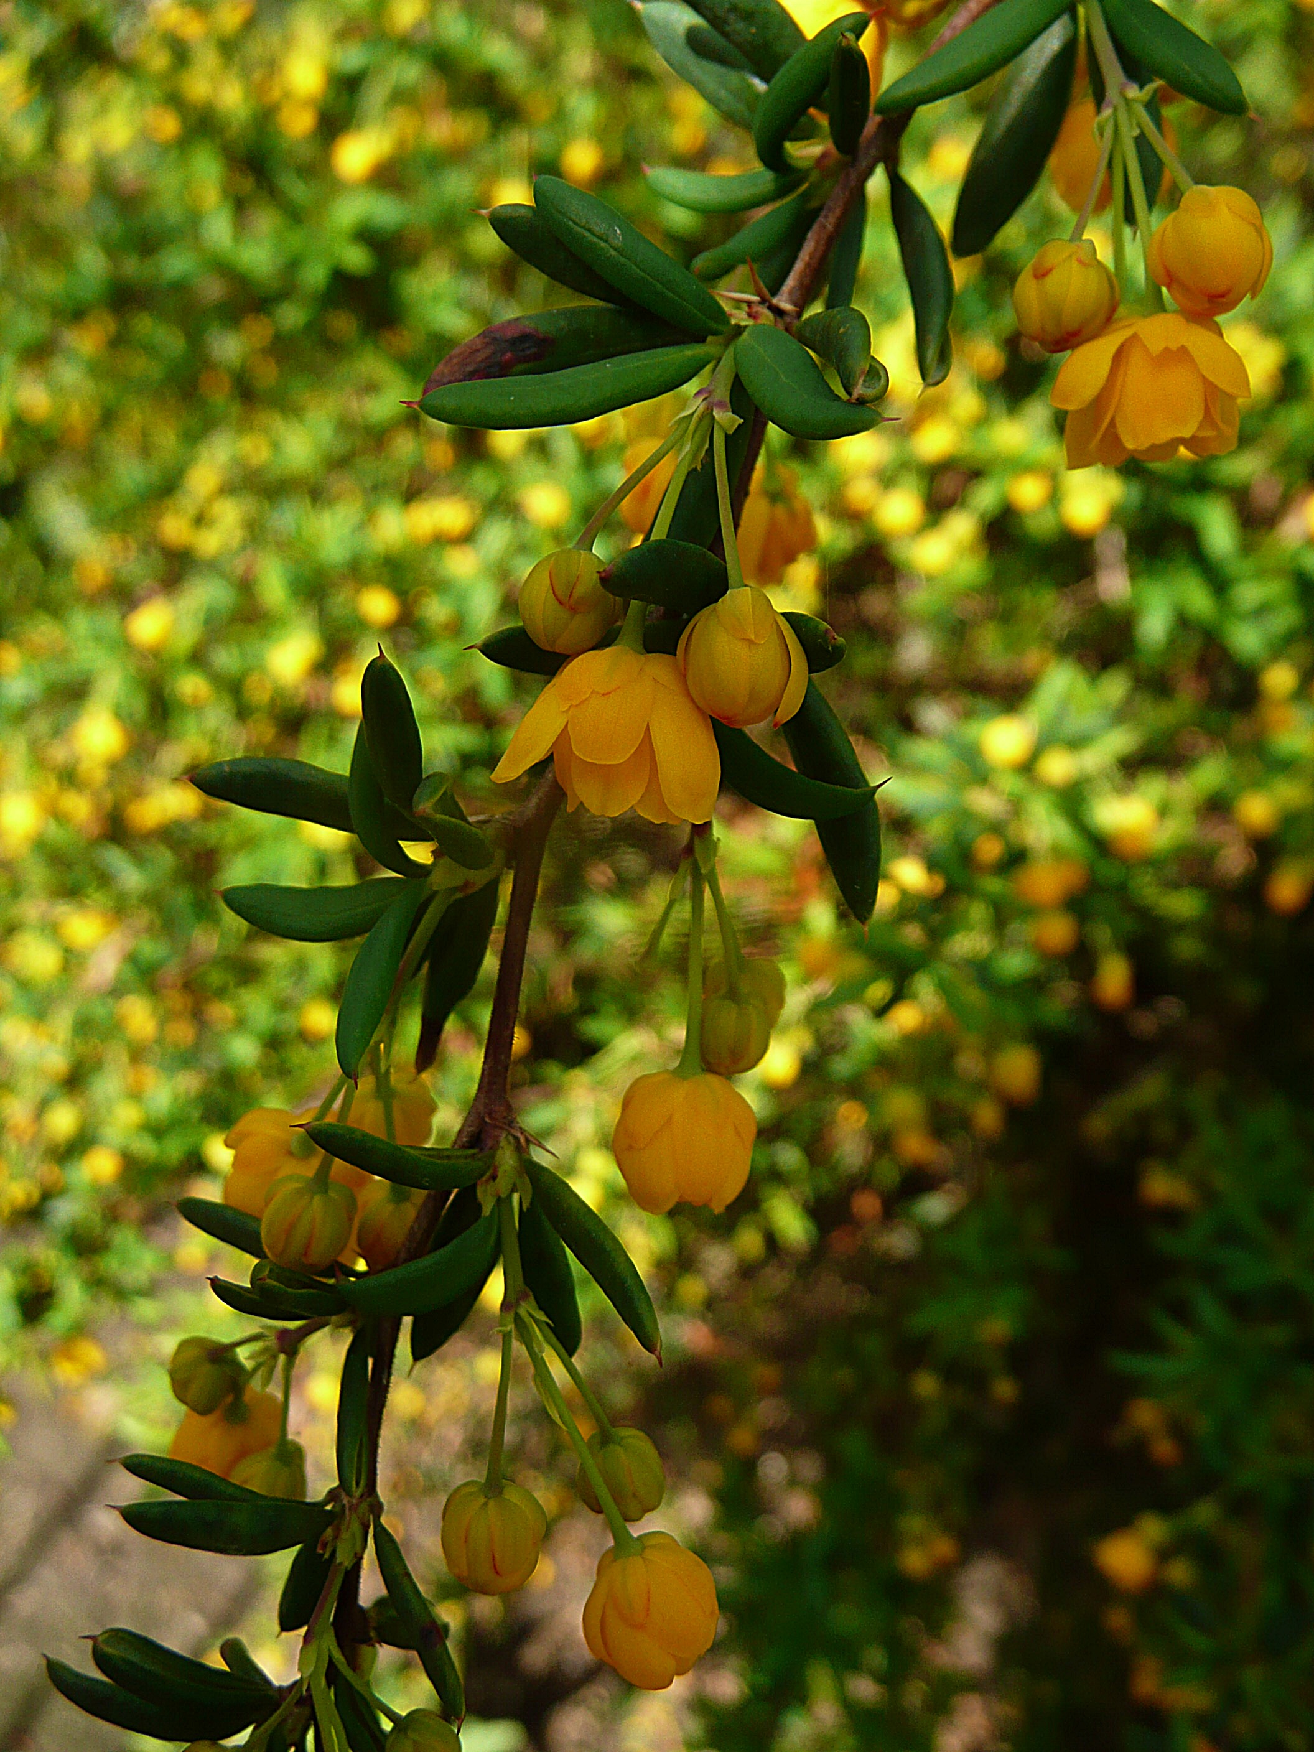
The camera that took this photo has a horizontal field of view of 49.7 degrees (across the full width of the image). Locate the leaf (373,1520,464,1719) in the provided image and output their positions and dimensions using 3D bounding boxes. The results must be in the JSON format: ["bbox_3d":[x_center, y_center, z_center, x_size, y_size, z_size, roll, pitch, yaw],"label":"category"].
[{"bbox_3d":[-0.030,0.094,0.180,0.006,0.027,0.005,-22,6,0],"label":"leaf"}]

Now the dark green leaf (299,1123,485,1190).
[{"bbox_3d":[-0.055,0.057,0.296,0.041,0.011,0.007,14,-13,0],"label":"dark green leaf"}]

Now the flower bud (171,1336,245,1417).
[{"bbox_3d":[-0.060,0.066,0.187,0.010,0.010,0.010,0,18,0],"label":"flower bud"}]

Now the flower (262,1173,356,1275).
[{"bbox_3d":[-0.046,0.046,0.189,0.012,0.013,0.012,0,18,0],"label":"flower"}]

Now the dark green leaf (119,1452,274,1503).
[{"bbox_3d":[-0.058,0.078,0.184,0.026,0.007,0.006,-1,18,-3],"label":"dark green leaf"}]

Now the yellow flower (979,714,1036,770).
[{"bbox_3d":[0.143,-0.055,0.580,0.022,0.021,0.022,0,18,0],"label":"yellow flower"}]

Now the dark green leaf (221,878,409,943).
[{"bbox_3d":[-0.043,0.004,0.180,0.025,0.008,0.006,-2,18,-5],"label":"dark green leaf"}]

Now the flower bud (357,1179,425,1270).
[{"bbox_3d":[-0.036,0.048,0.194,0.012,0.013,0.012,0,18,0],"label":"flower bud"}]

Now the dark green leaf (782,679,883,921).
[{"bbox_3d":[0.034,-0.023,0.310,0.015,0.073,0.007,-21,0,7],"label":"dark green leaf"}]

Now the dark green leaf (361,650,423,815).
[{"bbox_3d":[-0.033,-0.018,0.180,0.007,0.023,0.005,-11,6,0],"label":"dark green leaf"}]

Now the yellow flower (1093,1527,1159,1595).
[{"bbox_3d":[0.192,0.280,0.580,0.025,0.025,0.025,0,18,0],"label":"yellow flower"}]

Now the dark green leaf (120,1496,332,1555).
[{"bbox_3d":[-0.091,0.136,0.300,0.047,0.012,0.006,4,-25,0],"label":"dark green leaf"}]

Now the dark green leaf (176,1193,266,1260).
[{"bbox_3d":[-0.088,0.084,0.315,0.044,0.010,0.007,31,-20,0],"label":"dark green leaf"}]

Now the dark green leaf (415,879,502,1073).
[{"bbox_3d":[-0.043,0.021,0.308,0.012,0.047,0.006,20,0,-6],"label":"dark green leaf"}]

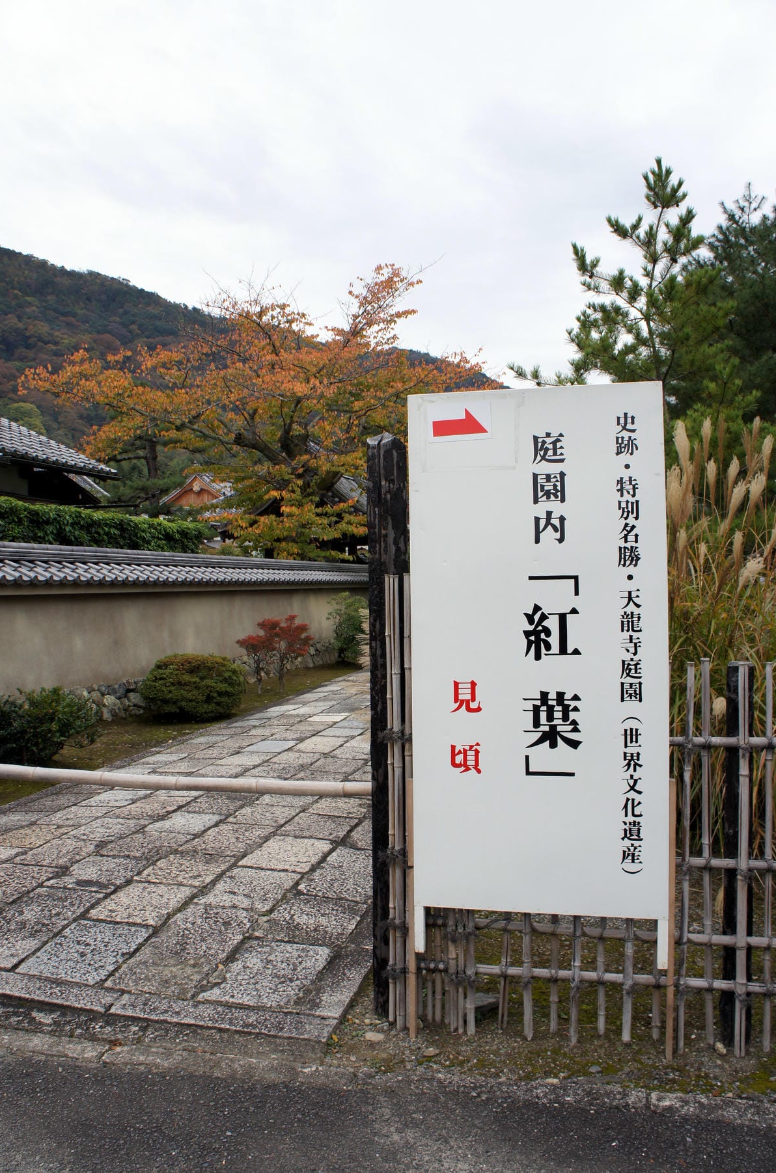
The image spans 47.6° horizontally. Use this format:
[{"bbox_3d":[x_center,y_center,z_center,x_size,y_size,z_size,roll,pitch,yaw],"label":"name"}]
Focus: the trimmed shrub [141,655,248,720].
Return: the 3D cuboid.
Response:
[{"bbox_3d":[-2.486,1.236,11.200,1.360,0.800,1.280,-1,0,0],"label":"trimmed shrub"}]

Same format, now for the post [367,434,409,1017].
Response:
[{"bbox_3d":[0.007,0.510,3.330,0.120,2.180,0.120,-1,0,12],"label":"post"}]

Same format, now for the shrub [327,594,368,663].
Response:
[{"bbox_3d":[-0.823,0.863,18.800,0.950,1.480,0.950,-1,0,0],"label":"shrub"}]

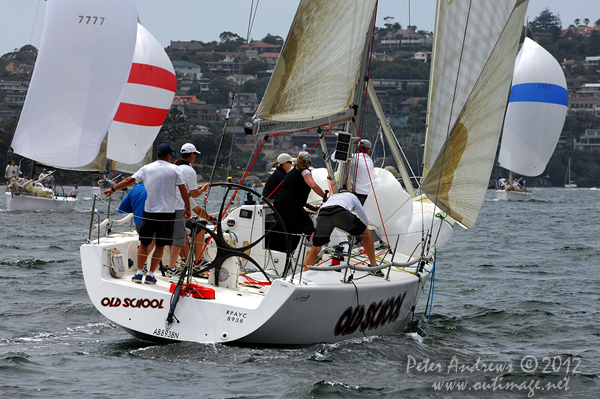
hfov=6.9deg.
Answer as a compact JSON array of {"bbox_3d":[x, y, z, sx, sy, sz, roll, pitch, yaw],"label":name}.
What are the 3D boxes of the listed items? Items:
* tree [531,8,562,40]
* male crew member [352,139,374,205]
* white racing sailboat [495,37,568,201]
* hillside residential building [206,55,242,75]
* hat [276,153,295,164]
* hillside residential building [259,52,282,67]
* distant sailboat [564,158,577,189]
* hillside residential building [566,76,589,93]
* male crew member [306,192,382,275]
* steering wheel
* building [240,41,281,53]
[{"bbox_3d":[111.018,-78.816,2250.000,13.960,14.410,13.060,0,0,0],"label":"tree"},{"bbox_3d":[0.839,-0.028,69.300,0.550,1.650,0.450,0,0,6],"label":"male crew member"},{"bbox_3d":[22.669,-8.155,485.000,7.000,16.800,12.000,0,0,7],"label":"white racing sailboat"},{"bbox_3d":[-33.028,-59.450,2200.000,16.000,8.500,11.000,0,0,0],"label":"hillside residential building"},{"bbox_3d":[-0.172,-0.540,66.300,0.270,0.150,0.180,0,0,-19],"label":"hat"},{"bbox_3d":[-12.550,-61.652,2200.000,12.000,6.500,10.000,0,0,0],"label":"hillside residential building"},{"bbox_3d":[100.169,-9.628,1850.000,2.800,10.920,8.500,0,0,-30],"label":"distant sailboat"},{"bbox_3d":[118.995,-49.492,2150.000,12.000,6.800,10.000,0,0,0],"label":"hillside residential building"},{"bbox_3d":[0.553,0.449,65.000,0.980,1.130,0.850,0,0,9],"label":"male crew member"},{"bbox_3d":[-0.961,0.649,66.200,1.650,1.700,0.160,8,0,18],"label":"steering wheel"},{"bbox_3d":[-17.236,-66.764,2180.000,17.450,5.370,12.000,0,0,0],"label":"building"}]

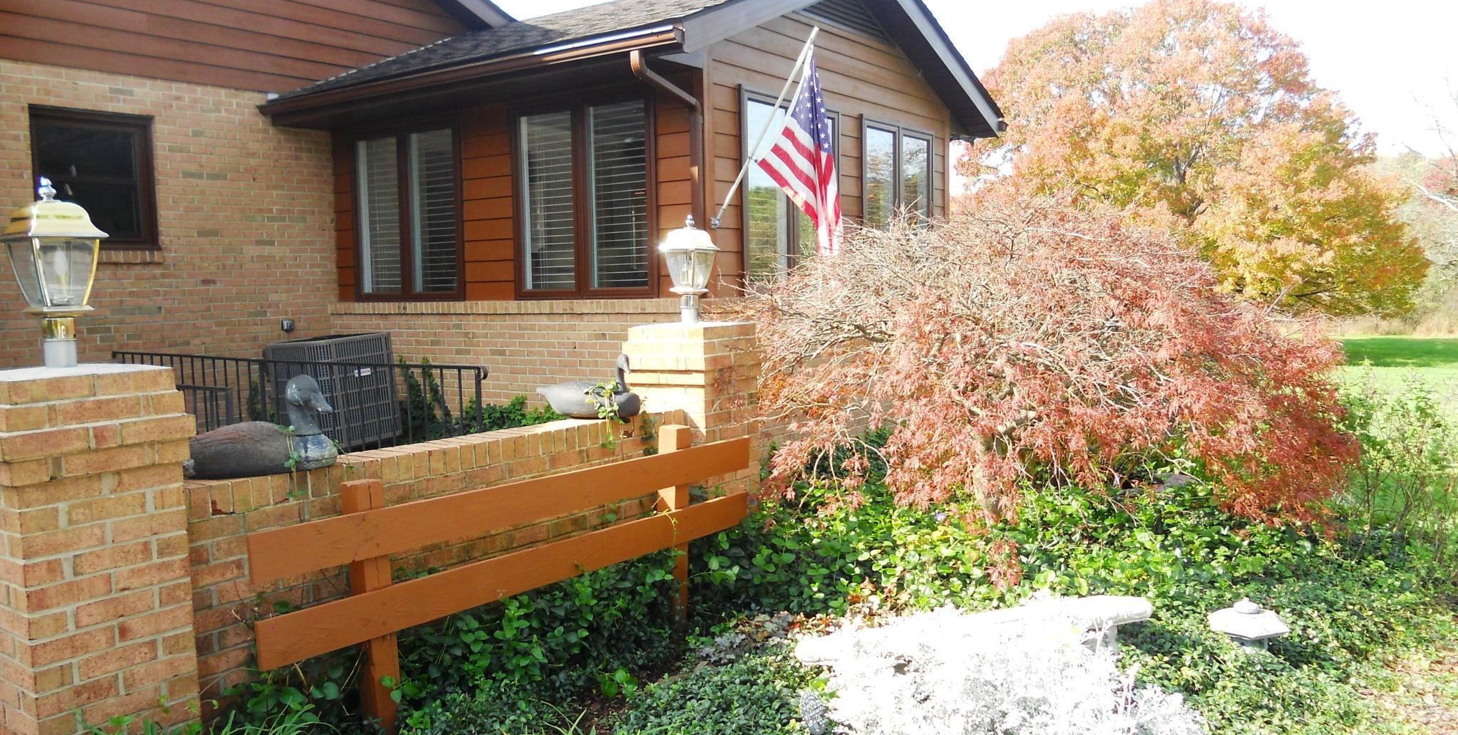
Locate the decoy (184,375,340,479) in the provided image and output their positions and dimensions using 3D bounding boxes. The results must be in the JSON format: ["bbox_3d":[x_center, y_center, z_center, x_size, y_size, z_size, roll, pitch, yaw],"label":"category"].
[{"bbox_3d":[-1.458,0.177,3.515,0.210,0.295,0.580,2,5,41],"label":"decoy"}]

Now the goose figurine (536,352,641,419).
[{"bbox_3d":[-0.584,0.077,4.847,0.560,0.290,0.200,2,5,38],"label":"goose figurine"}]

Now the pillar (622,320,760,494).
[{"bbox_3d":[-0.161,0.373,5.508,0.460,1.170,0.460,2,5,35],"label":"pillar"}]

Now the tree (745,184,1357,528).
[{"bbox_3d":[1.620,-0.015,5.800,2.900,1.800,3.050,2,5,35],"label":"tree"}]

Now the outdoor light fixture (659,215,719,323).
[{"bbox_3d":[-0.197,-0.463,5.456,0.270,0.515,0.270,2,5,35],"label":"outdoor light fixture"}]

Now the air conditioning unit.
[{"bbox_3d":[-3.084,0.179,8.900,0.681,0.798,0.644,-3,6,26],"label":"air conditioning unit"}]

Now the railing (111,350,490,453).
[{"bbox_3d":[-2.405,0.403,5.978,3.394,0.900,0.050,2,5,37],"label":"railing"}]

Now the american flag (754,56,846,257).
[{"bbox_3d":[0.450,-1.349,7.300,0.550,1.400,0.220,2,5,35],"label":"american flag"}]

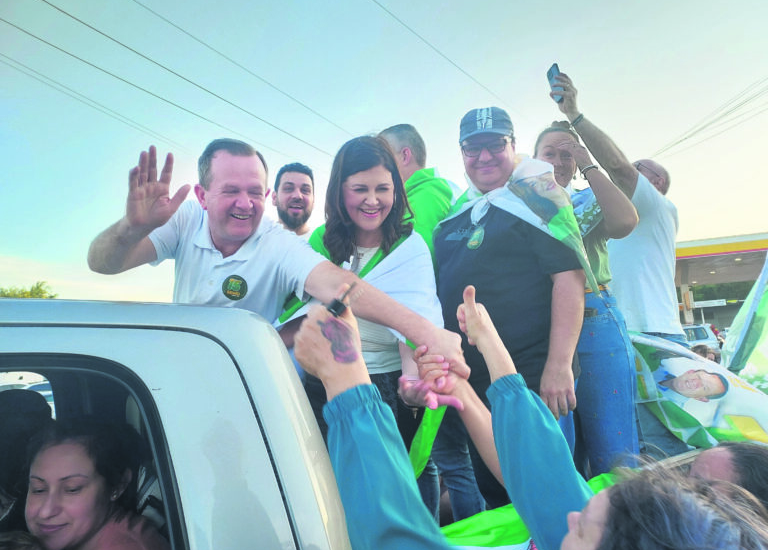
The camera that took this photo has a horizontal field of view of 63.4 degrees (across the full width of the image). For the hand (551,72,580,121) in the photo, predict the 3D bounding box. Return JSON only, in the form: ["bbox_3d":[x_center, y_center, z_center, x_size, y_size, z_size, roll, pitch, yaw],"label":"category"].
[{"bbox_3d":[0.729,-0.713,2.480,0.105,0.175,0.100,-15,-11,37],"label":"hand"}]

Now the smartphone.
[{"bbox_3d":[0.687,-0.762,2.480,0.010,0.150,0.073,-10,-9,-17],"label":"smartphone"}]

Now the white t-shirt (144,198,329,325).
[{"bbox_3d":[-0.375,0.130,1.620,0.500,0.660,0.320,-2,-3,-1],"label":"white t-shirt"}]

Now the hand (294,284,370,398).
[{"bbox_3d":[-0.071,0.092,0.860,0.105,0.155,0.085,-3,-9,-21],"label":"hand"}]

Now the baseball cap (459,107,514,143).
[{"bbox_3d":[0.323,-0.472,1.960,0.175,0.135,0.250,-5,1,10],"label":"baseball cap"}]

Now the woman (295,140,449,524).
[{"bbox_3d":[0.000,0.390,1.760,0.500,1.600,0.380,-3,-4,-3],"label":"woman"}]

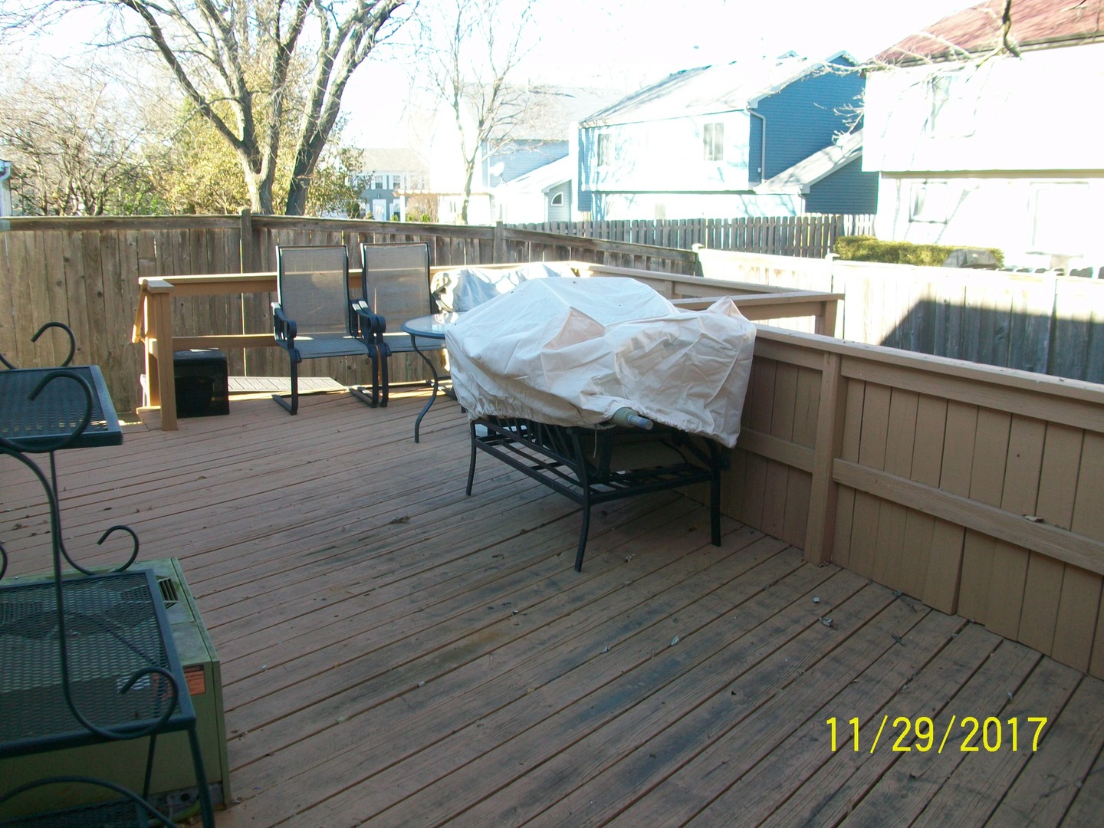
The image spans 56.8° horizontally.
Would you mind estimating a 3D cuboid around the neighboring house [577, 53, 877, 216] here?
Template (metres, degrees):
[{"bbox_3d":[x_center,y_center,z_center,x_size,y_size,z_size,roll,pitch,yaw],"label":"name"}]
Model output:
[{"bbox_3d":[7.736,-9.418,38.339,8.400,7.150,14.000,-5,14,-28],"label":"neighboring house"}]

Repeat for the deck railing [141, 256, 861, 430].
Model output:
[{"bbox_3d":[-0.579,-0.462,7.165,4.100,0.950,3.150,-6,14,-32],"label":"deck railing"}]

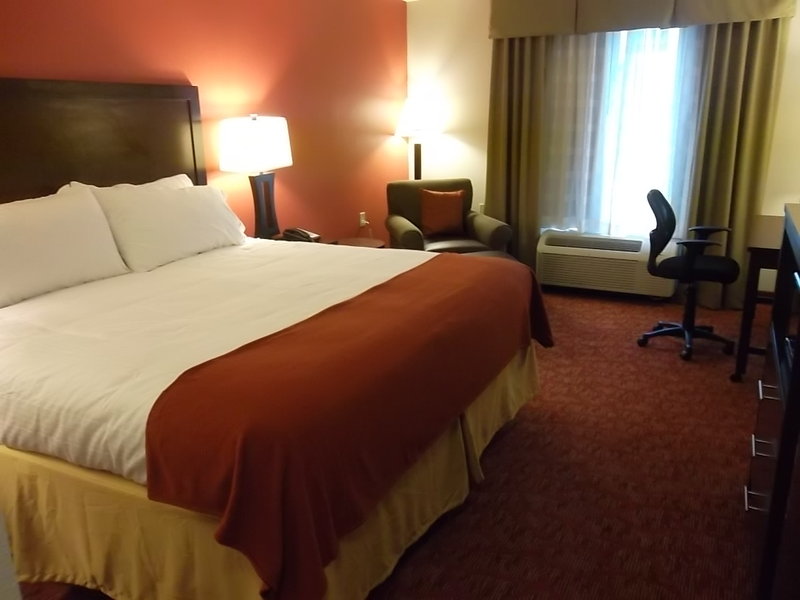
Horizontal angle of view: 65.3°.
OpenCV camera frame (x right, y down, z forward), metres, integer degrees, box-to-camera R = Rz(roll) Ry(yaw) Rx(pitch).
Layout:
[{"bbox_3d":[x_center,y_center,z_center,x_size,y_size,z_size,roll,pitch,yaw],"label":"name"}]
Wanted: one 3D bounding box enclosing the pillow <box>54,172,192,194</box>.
[{"bbox_3d":[-1.316,-0.383,3.096,0.170,0.420,0.790,-8,10,30],"label":"pillow"}]

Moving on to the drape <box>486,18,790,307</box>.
[{"bbox_3d":[1.712,-1.064,4.999,2.140,2.060,0.160,7,18,27],"label":"drape"}]

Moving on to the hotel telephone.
[{"bbox_3d":[-0.652,-0.452,4.055,0.220,0.100,0.200,12,20,38],"label":"hotel telephone"}]

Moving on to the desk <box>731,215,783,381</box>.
[{"bbox_3d":[2.406,-0.048,3.824,0.580,0.740,1.380,7,18,27],"label":"desk"}]

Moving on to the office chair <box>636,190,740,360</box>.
[{"bbox_3d":[1.844,-0.188,3.960,0.560,0.950,0.590,7,18,27],"label":"office chair"}]

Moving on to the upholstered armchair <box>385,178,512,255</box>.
[{"bbox_3d":[0.378,-0.485,5.165,0.840,0.900,0.840,-6,17,-17],"label":"upholstered armchair"}]

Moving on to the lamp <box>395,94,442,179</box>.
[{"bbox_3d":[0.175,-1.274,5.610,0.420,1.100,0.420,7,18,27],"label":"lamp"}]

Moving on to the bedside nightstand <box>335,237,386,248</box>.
[{"bbox_3d":[-0.350,-0.145,4.662,0.520,0.540,0.520,7,18,27],"label":"bedside nightstand"}]

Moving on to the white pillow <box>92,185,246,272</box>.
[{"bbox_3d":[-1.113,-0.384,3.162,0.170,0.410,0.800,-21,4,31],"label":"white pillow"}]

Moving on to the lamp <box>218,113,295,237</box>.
[{"bbox_3d":[-0.814,-0.699,3.671,0.410,0.740,0.410,7,18,27],"label":"lamp"}]

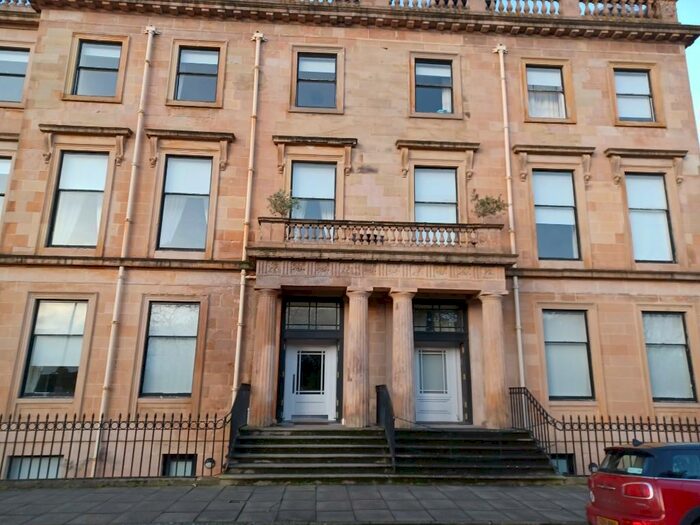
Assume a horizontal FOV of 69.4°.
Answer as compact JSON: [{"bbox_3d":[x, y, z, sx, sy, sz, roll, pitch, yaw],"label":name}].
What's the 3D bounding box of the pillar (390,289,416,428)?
[{"bbox_3d":[1.374,2.419,12.994,0.670,3.500,0.670,1,-14,-4],"label":"pillar"}]

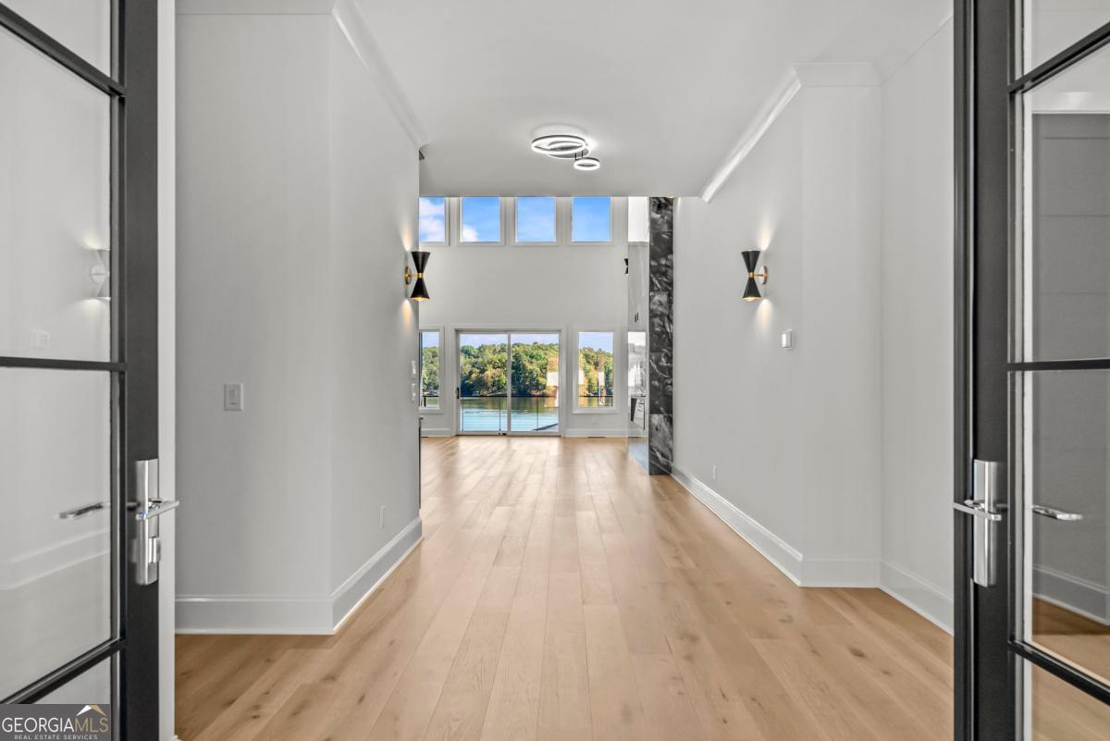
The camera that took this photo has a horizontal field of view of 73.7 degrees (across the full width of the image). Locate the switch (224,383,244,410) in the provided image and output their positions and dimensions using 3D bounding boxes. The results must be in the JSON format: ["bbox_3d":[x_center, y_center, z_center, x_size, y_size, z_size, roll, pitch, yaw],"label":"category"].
[{"bbox_3d":[-1.551,0.130,3.573,0.090,0.130,0.012,0,-1,1],"label":"switch"}]

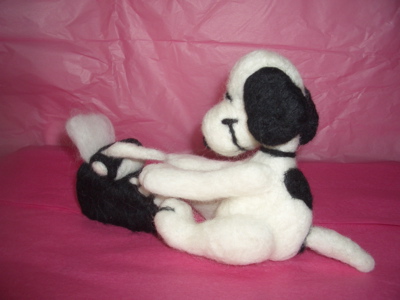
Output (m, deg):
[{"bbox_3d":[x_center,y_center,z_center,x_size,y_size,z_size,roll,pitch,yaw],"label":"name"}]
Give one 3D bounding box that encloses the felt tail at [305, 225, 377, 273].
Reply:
[{"bbox_3d":[0.110,0.079,0.321,0.054,0.022,0.016,13,21,36],"label":"felt tail"}]

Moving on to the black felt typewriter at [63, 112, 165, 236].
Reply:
[{"bbox_3d":[-0.067,0.019,0.399,0.088,0.092,0.068,8,19,25],"label":"black felt typewriter"}]

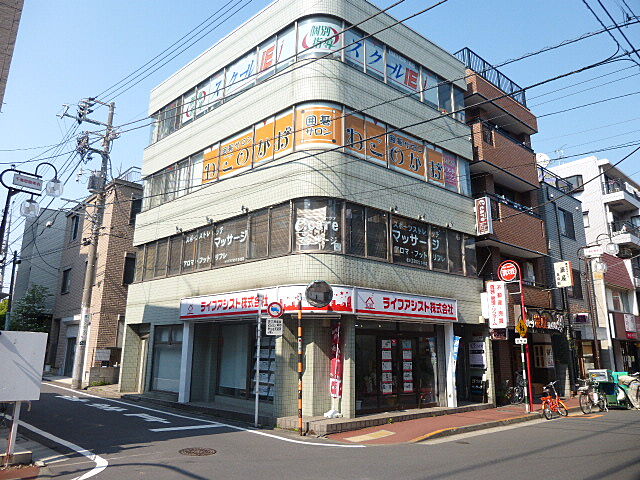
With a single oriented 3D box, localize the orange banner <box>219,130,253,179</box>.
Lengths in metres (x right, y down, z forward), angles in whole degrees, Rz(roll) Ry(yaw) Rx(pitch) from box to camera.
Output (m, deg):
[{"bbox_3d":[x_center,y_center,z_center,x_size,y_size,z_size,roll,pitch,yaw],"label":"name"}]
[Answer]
[{"bbox_3d":[-2.665,-2.683,14.620,1.697,1.193,0.060,-11,-18,40],"label":"orange banner"}]

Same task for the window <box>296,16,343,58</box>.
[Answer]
[{"bbox_3d":[0.006,-5.785,13.391,1.280,1.140,0.240,0,-14,2],"label":"window"}]

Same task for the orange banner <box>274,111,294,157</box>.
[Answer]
[{"bbox_3d":[-1.024,-3.022,13.203,0.775,1.252,0.060,-11,-18,40],"label":"orange banner"}]

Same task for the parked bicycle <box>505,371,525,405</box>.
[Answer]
[{"bbox_3d":[6.638,5.023,15.864,0.580,1.060,1.650,1,-14,0],"label":"parked bicycle"}]

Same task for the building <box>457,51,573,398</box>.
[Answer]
[{"bbox_3d":[5.181,0.202,21.452,5.100,13.000,9.000,11,-17,-37],"label":"building"}]

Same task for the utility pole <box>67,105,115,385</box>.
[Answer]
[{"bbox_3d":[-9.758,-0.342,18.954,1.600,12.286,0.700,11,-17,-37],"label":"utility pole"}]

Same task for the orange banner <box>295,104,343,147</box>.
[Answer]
[{"bbox_3d":[-0.018,-3.112,12.743,1.300,1.181,0.240,0,-14,2],"label":"orange banner"}]

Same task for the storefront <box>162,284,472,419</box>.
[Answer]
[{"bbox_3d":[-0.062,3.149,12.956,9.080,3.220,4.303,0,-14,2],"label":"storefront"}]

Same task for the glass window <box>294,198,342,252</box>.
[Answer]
[{"bbox_3d":[-0.042,-0.362,12.082,1.300,1.409,0.250,0,-14,2],"label":"glass window"}]

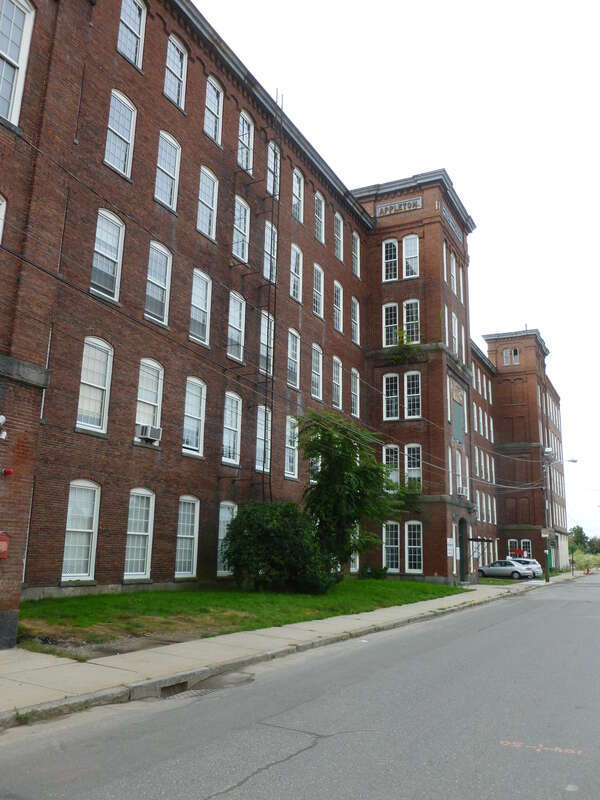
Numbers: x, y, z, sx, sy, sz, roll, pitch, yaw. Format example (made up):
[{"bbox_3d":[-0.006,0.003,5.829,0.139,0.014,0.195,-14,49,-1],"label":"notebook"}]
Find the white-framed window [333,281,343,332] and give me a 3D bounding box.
[{"bbox_3d":[2.140,-5.285,36.217,0.150,2.831,1.142,-6,-15,28],"label":"white-framed window"}]

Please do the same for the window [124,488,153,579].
[{"bbox_3d":[-5.168,4.267,20.762,0.160,2.837,1.188,-5,-15,28],"label":"window"}]

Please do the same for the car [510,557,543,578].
[{"bbox_3d":[18.205,14.447,55.637,4.600,1.620,1.780,-6,-15,28],"label":"car"}]

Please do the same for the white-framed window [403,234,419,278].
[{"bbox_3d":[6.793,-8.800,39.589,1.030,2.857,0.180,-6,-15,28],"label":"white-framed window"}]

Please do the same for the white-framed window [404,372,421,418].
[{"bbox_3d":[6.562,-0.317,37.607,1.030,2.828,0.180,-6,-15,28],"label":"white-framed window"}]

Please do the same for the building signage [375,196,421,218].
[{"bbox_3d":[5.897,-11.348,38.552,2.842,0.700,0.120,-6,-15,28],"label":"building signage"}]

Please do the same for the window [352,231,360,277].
[{"bbox_3d":[3.407,-8.901,39.446,0.160,2.751,1.145,-6,-15,28],"label":"window"}]

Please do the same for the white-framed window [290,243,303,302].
[{"bbox_3d":[-0.192,-6.310,32.179,0.160,2.856,1.145,-6,-15,28],"label":"white-framed window"}]

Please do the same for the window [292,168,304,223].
[{"bbox_3d":[-0.079,-10.478,33.032,0.150,2.780,1.142,-6,-15,28],"label":"window"}]

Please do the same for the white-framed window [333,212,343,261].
[{"bbox_3d":[2.138,-9.022,35.810,0.160,2.730,1.162,-6,-15,28],"label":"white-framed window"}]

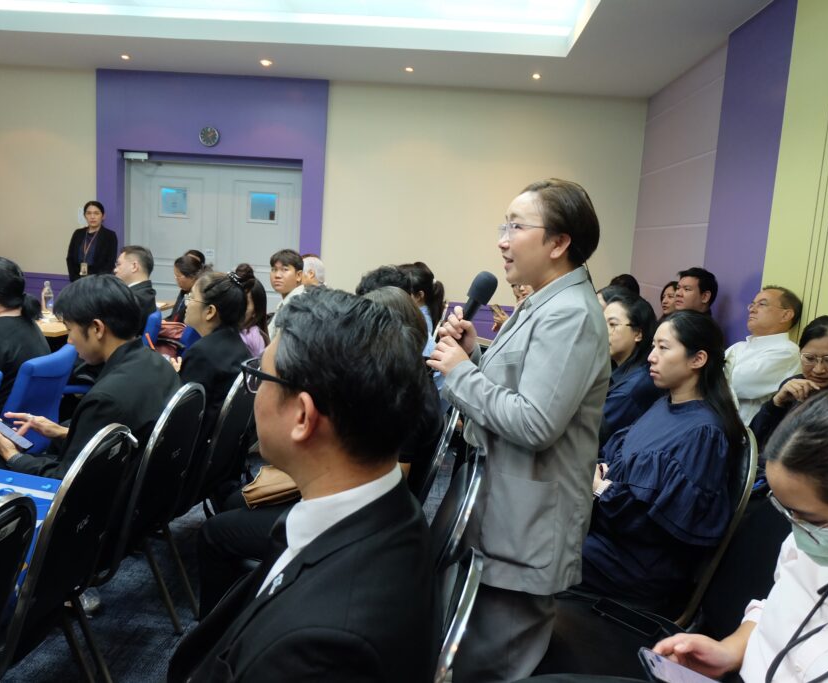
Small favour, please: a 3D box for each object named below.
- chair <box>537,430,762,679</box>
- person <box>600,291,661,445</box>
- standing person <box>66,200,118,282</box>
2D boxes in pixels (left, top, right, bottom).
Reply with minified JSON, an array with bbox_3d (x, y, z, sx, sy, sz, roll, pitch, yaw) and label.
[{"bbox_3d":[0.580,0.738,1.674,0.560,0.930,0.450,4,8,2],"label":"chair"},{"bbox_3d":[0.618,0.433,2.724,0.800,1.254,0.500,2,8,-8],"label":"person"},{"bbox_3d":[-2.908,-0.445,6.179,0.460,1.619,0.280,3,8,-4],"label":"standing person"}]

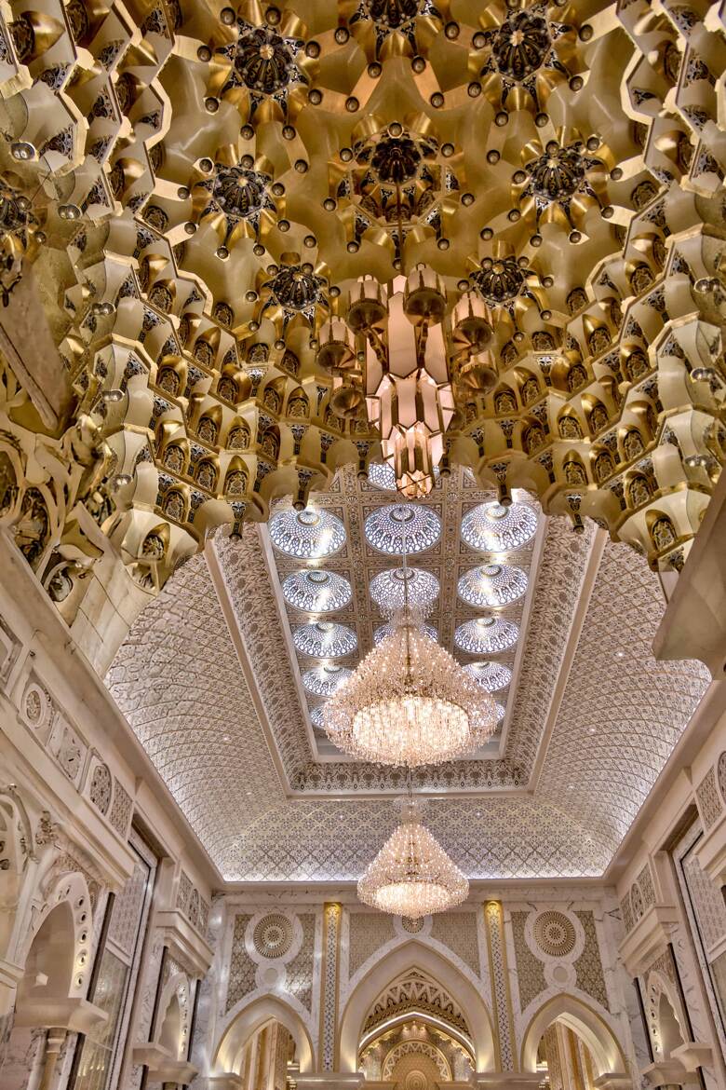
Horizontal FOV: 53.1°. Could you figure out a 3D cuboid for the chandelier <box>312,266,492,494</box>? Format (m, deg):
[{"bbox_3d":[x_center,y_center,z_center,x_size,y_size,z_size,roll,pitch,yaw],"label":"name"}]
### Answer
[{"bbox_3d":[0.324,-1.153,5.164,1.341,2.160,1.341,-2,-42,3],"label":"chandelier"}]

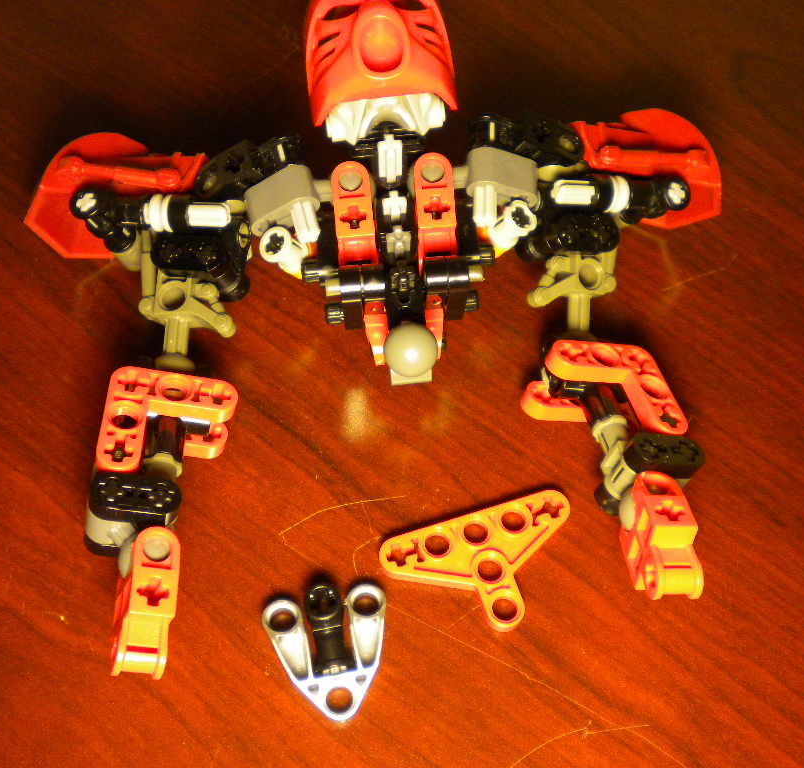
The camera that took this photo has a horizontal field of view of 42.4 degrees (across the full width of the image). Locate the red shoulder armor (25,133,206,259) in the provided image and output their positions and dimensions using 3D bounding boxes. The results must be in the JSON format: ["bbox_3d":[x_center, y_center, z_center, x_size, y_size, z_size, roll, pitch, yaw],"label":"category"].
[{"bbox_3d":[-0.063,-0.042,0.231,0.037,0.016,0.025,3,62,0],"label":"red shoulder armor"}]

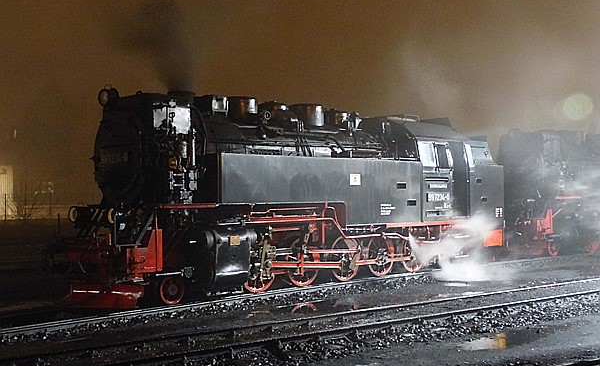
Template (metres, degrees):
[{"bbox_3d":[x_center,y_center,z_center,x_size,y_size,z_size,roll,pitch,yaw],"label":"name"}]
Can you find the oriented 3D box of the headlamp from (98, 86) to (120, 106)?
[{"bbox_3d":[-3.340,-1.510,13.390,0.250,0.350,0.320,0,-1,-45],"label":"headlamp"}]

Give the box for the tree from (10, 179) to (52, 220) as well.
[{"bbox_3d":[-20.570,1.255,58.000,3.200,3.200,3.000,0,-1,0],"label":"tree"}]

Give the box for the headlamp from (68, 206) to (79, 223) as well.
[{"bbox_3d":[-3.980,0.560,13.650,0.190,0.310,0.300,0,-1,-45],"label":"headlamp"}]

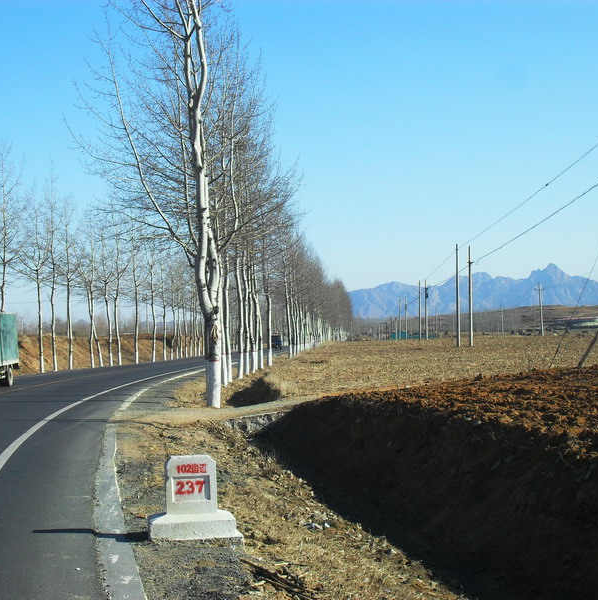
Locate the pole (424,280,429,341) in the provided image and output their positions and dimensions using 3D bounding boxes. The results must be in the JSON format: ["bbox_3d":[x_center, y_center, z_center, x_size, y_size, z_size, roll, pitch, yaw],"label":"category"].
[{"bbox_3d":[14.042,1.098,124.324,0.260,6.700,0.260,-1,-2,0],"label":"pole"}]

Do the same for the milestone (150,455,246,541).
[{"bbox_3d":[-0.891,1.619,9.449,0.710,0.650,0.450,-1,-2,-11],"label":"milestone"}]

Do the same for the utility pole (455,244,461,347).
[{"bbox_3d":[10.354,-0.273,73.647,0.250,6.700,0.250,-1,-2,0],"label":"utility pole"}]

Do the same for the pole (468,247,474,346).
[{"bbox_3d":[11.508,-0.234,75.856,0.260,6.700,0.260,-1,-2,0],"label":"pole"}]

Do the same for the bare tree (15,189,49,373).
[{"bbox_3d":[-16.474,-1.205,70.000,2.200,11.370,2.200,-1,-2,0],"label":"bare tree"}]

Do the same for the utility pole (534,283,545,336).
[{"bbox_3d":[36.817,1.452,173.067,1.700,8.200,0.300,-1,-2,2],"label":"utility pole"}]

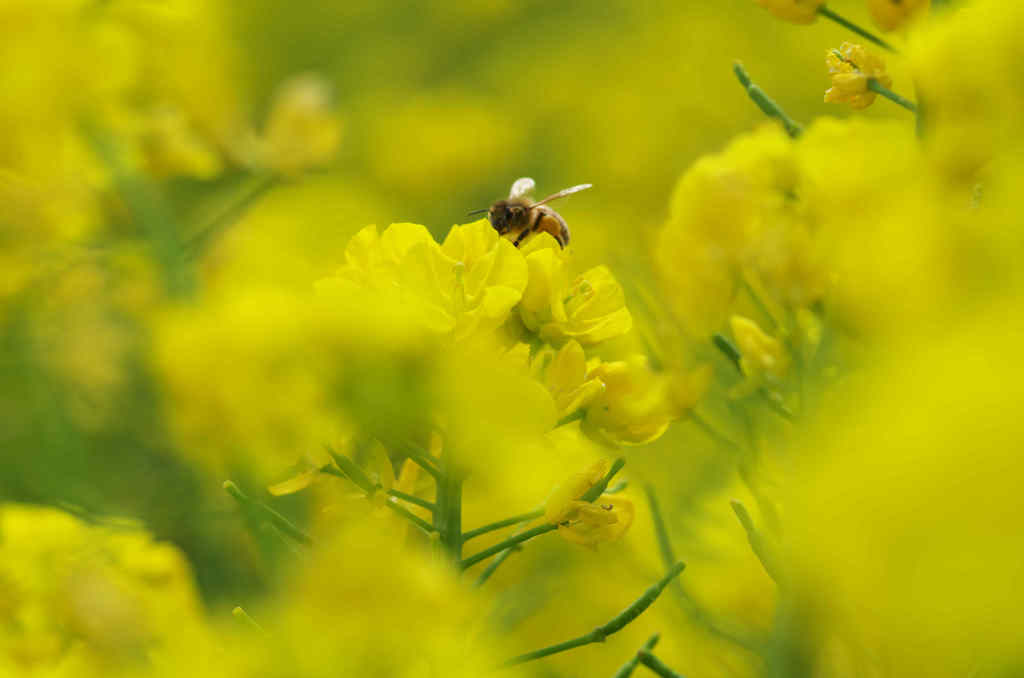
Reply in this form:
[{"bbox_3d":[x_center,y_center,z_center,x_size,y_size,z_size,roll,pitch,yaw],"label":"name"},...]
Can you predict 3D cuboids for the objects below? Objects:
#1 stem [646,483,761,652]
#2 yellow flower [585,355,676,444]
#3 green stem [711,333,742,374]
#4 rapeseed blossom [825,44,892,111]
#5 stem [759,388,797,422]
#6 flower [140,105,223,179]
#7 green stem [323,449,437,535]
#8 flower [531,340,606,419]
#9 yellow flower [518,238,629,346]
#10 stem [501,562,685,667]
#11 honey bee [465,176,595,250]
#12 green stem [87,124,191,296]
[{"bbox_3d":[0.027,0.032,0.600,0.005,0.028,0.004,-34,0,0],"label":"stem"},{"bbox_3d":[0.016,0.008,0.572,0.012,0.012,0.011,-3,8,-27],"label":"yellow flower"},{"bbox_3d":[0.030,0.002,0.585,0.002,0.007,0.002,-36,0,0],"label":"green stem"},{"bbox_3d":[0.046,-0.035,0.572,0.009,0.009,0.009,3,7,22],"label":"rapeseed blossom"},{"bbox_3d":[0.037,0.009,0.588,0.007,0.002,0.002,41,0,0],"label":"stem"},{"bbox_3d":[-0.050,-0.030,0.645,0.012,0.011,0.011,0,7,0],"label":"flower"},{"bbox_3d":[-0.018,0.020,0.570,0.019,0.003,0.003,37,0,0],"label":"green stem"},{"bbox_3d":[0.007,0.005,0.570,0.011,0.011,0.010,-4,8,-30],"label":"flower"},{"bbox_3d":[0.009,-0.007,0.570,0.015,0.015,0.013,-3,7,-21],"label":"yellow flower"},{"bbox_3d":[0.011,0.037,0.570,0.028,0.004,0.003,-29,0,0],"label":"stem"},{"bbox_3d":[0.002,-0.017,0.568,0.014,0.009,0.010,9,0,-34],"label":"honey bee"},{"bbox_3d":[-0.057,-0.020,0.650,0.004,0.028,0.004,-27,0,0],"label":"green stem"}]

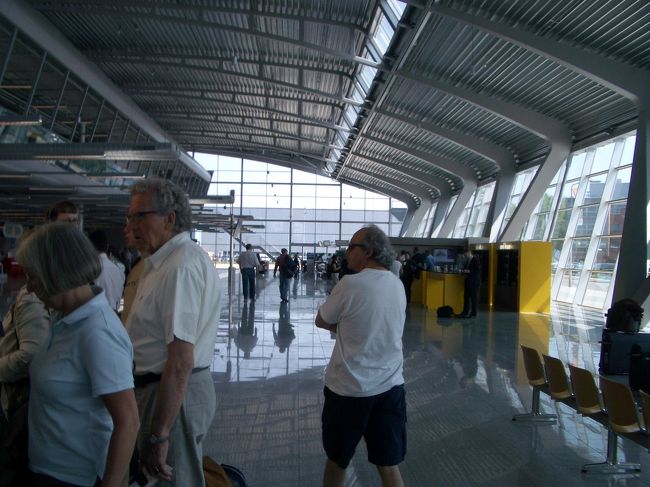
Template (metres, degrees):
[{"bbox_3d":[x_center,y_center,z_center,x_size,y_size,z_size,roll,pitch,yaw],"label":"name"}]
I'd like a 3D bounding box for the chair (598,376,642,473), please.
[{"bbox_3d":[2.182,1.335,4.734,0.540,0.700,0.500,1,-1,-3],"label":"chair"}]

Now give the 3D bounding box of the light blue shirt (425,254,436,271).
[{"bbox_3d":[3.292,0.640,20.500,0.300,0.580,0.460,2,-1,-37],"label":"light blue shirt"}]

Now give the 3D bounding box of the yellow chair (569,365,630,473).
[{"bbox_3d":[2.151,1.344,5.281,0.540,0.700,0.500,1,-1,-3],"label":"yellow chair"}]

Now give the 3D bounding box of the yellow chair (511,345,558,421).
[{"bbox_3d":[2.090,1.361,6.375,0.540,0.700,0.500,1,-1,-3],"label":"yellow chair"}]

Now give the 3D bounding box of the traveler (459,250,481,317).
[{"bbox_3d":[3.805,1.047,17.164,0.460,1.760,0.500,2,-1,-28],"label":"traveler"}]

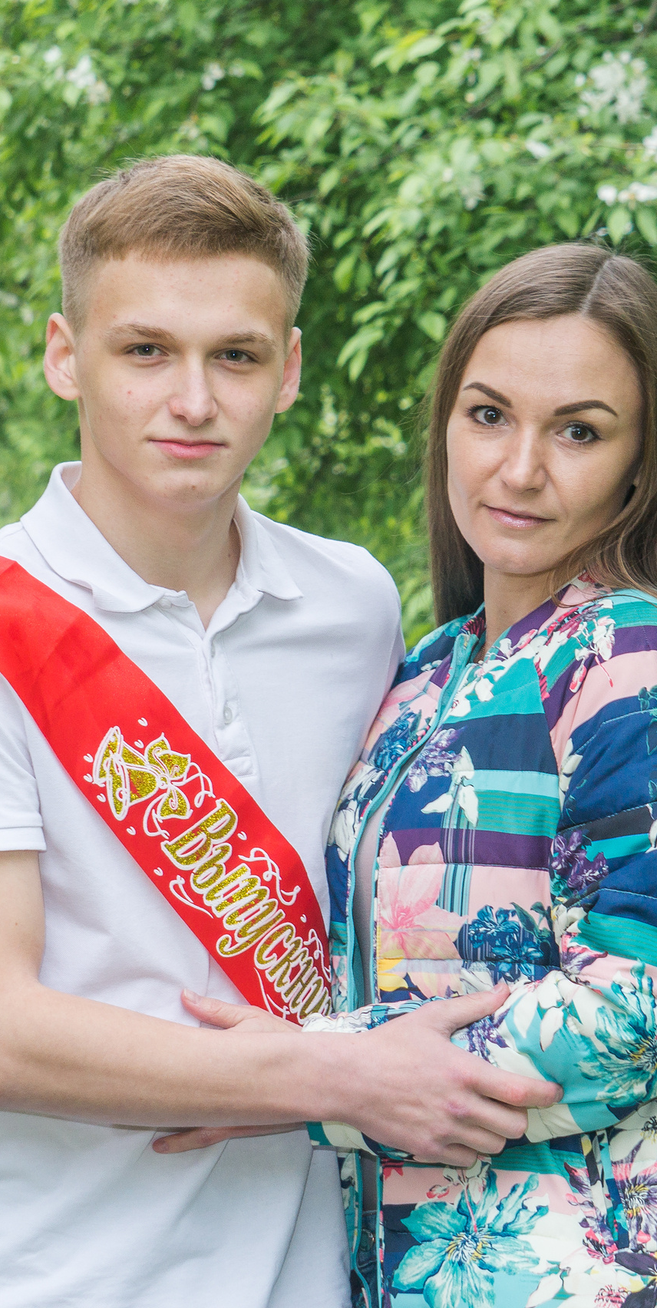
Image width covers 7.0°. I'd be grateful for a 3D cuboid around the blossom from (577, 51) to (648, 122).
[{"bbox_3d":[0.464,-0.921,8.800,0.115,0.115,0.100,0,3,3],"label":"blossom"}]

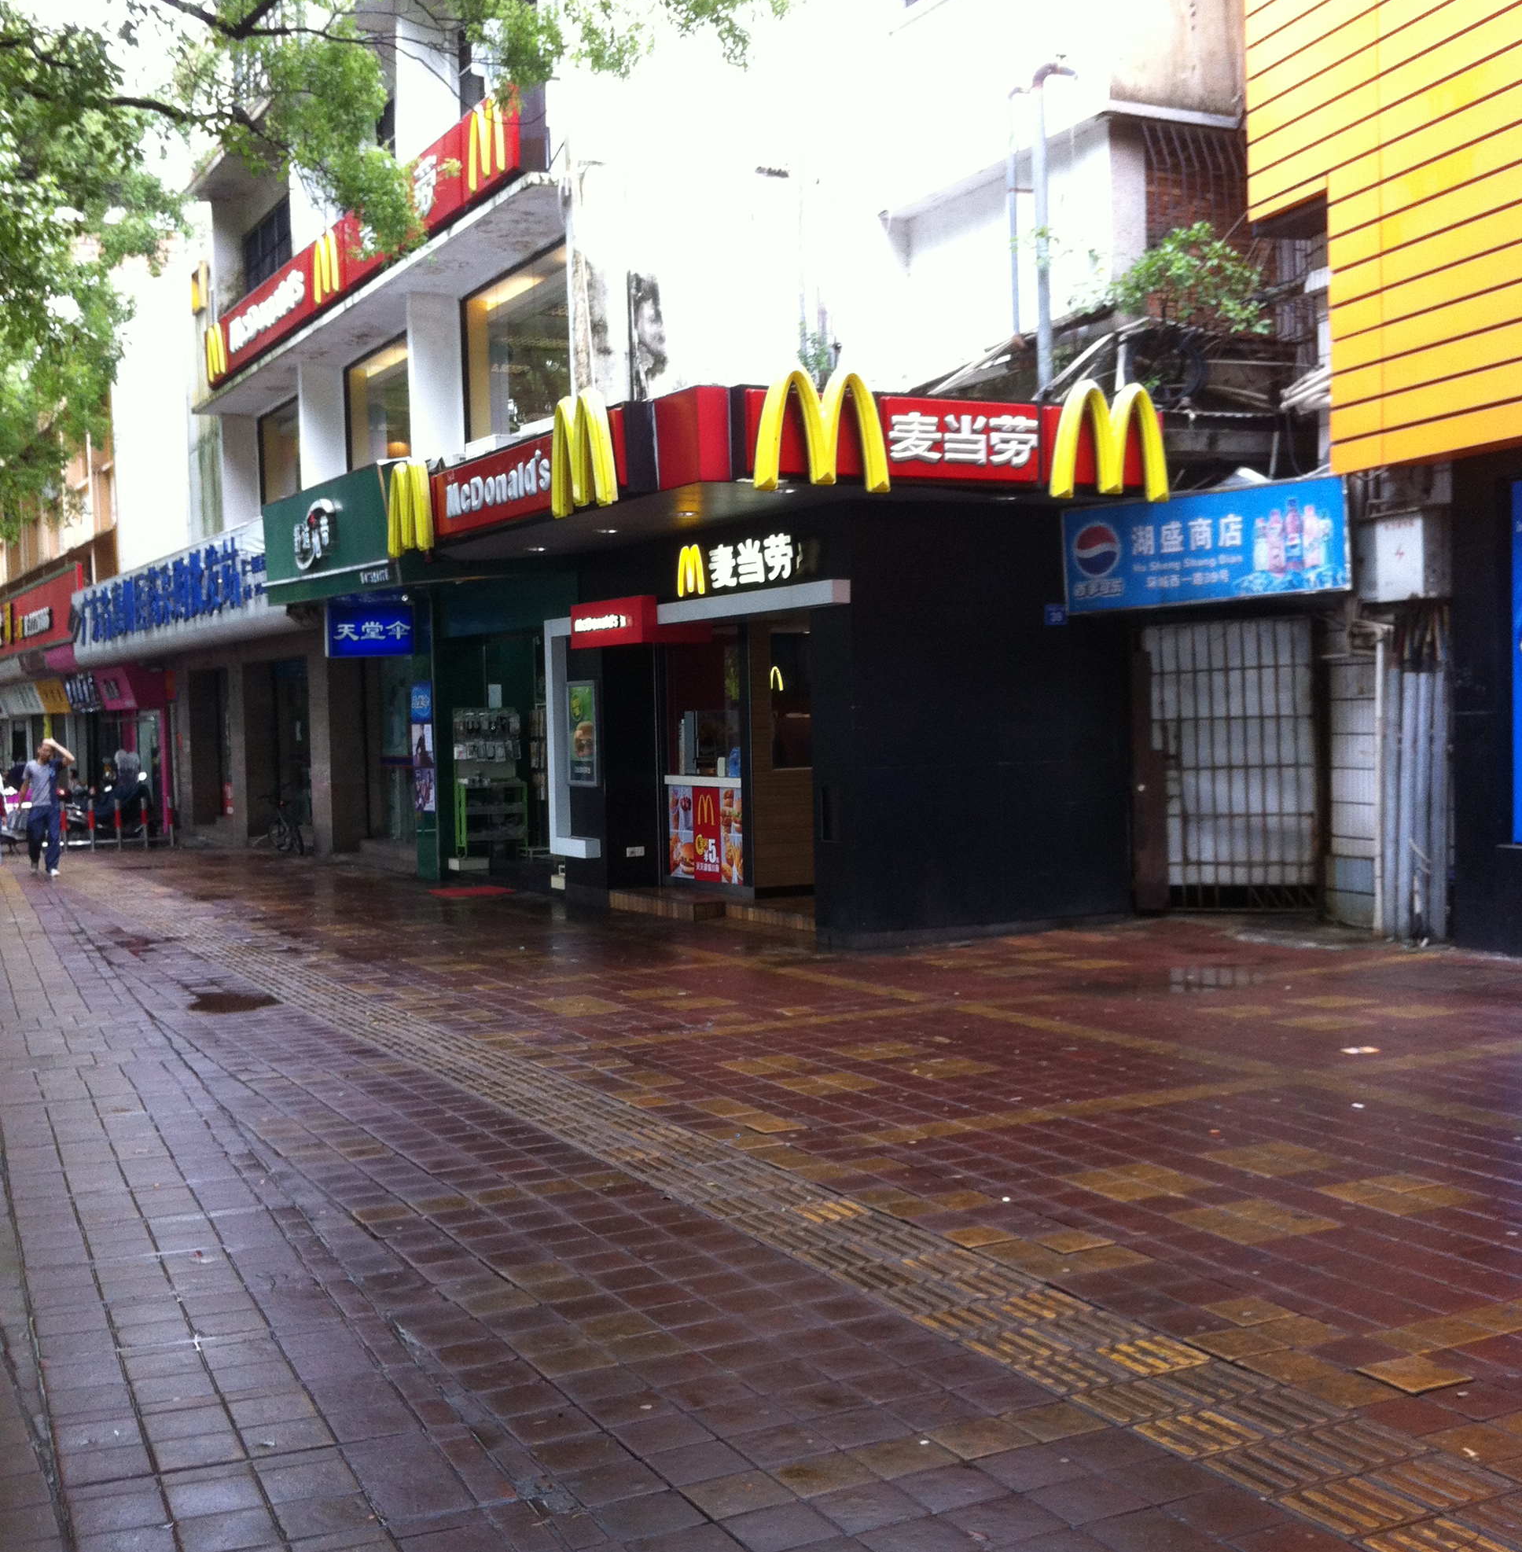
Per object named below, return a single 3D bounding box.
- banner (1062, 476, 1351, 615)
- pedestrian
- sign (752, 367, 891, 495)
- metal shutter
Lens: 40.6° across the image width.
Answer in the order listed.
[{"bbox_3d":[3.011,-1.538,13.989,2.103,0.744,0.100,-2,1,39],"label":"banner"},{"bbox_3d":[-8.668,0.382,25.000,0.565,1.678,0.420,-2,2,-22],"label":"pedestrian"},{"bbox_3d":[0.383,-2.136,12.814,0.861,0.716,0.180,-2,2,-27],"label":"sign"},{"bbox_3d":[3.435,-0.077,15.100,1.285,2.088,0.060,0,2,32],"label":"metal shutter"}]

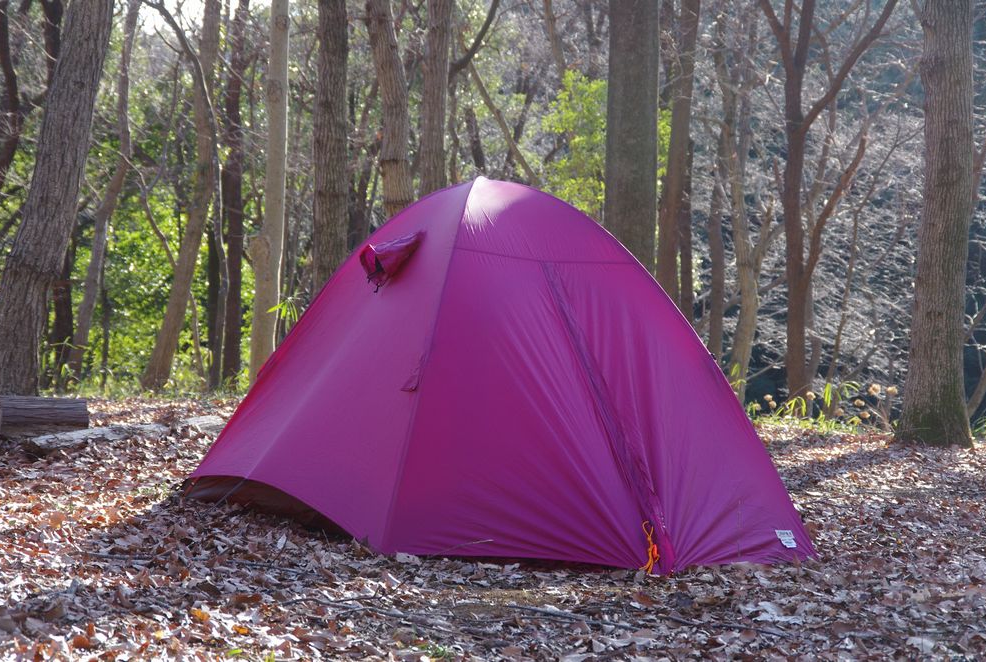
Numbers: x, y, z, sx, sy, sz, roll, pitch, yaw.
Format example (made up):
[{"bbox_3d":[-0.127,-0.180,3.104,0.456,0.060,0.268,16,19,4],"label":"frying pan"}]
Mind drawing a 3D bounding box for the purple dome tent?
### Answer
[{"bbox_3d":[0.018,0.073,8.860,1.600,1.240,2.200,1,1,-24],"label":"purple dome tent"}]

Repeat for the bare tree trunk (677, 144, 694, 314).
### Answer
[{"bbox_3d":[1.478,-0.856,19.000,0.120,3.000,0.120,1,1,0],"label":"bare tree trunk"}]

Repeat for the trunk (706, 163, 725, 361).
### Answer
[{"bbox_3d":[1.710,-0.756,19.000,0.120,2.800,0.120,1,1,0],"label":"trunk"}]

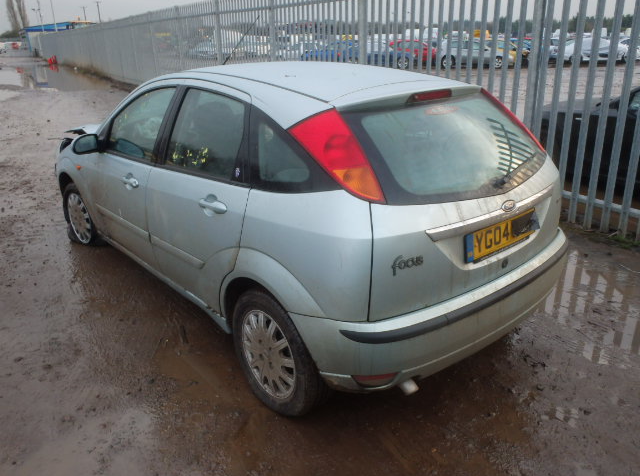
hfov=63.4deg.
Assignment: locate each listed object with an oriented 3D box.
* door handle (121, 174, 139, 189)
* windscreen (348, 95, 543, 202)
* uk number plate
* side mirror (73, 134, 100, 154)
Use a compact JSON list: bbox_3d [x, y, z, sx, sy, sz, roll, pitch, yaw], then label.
[{"bbox_3d":[-1.126,-0.332,3.070,0.055,0.070,0.215,-18,26,-37],"label":"door handle"},{"bbox_3d":[0.605,-0.404,2.246,1.150,0.080,0.530,-18,65,-37],"label":"windscreen"},{"bbox_3d":[0.775,-0.020,2.186,0.520,0.112,0.020,-18,18,-37],"label":"uk number plate"},{"bbox_3d":[-1.500,-0.599,3.312,0.200,0.140,0.120,-18,26,-37],"label":"side mirror"}]

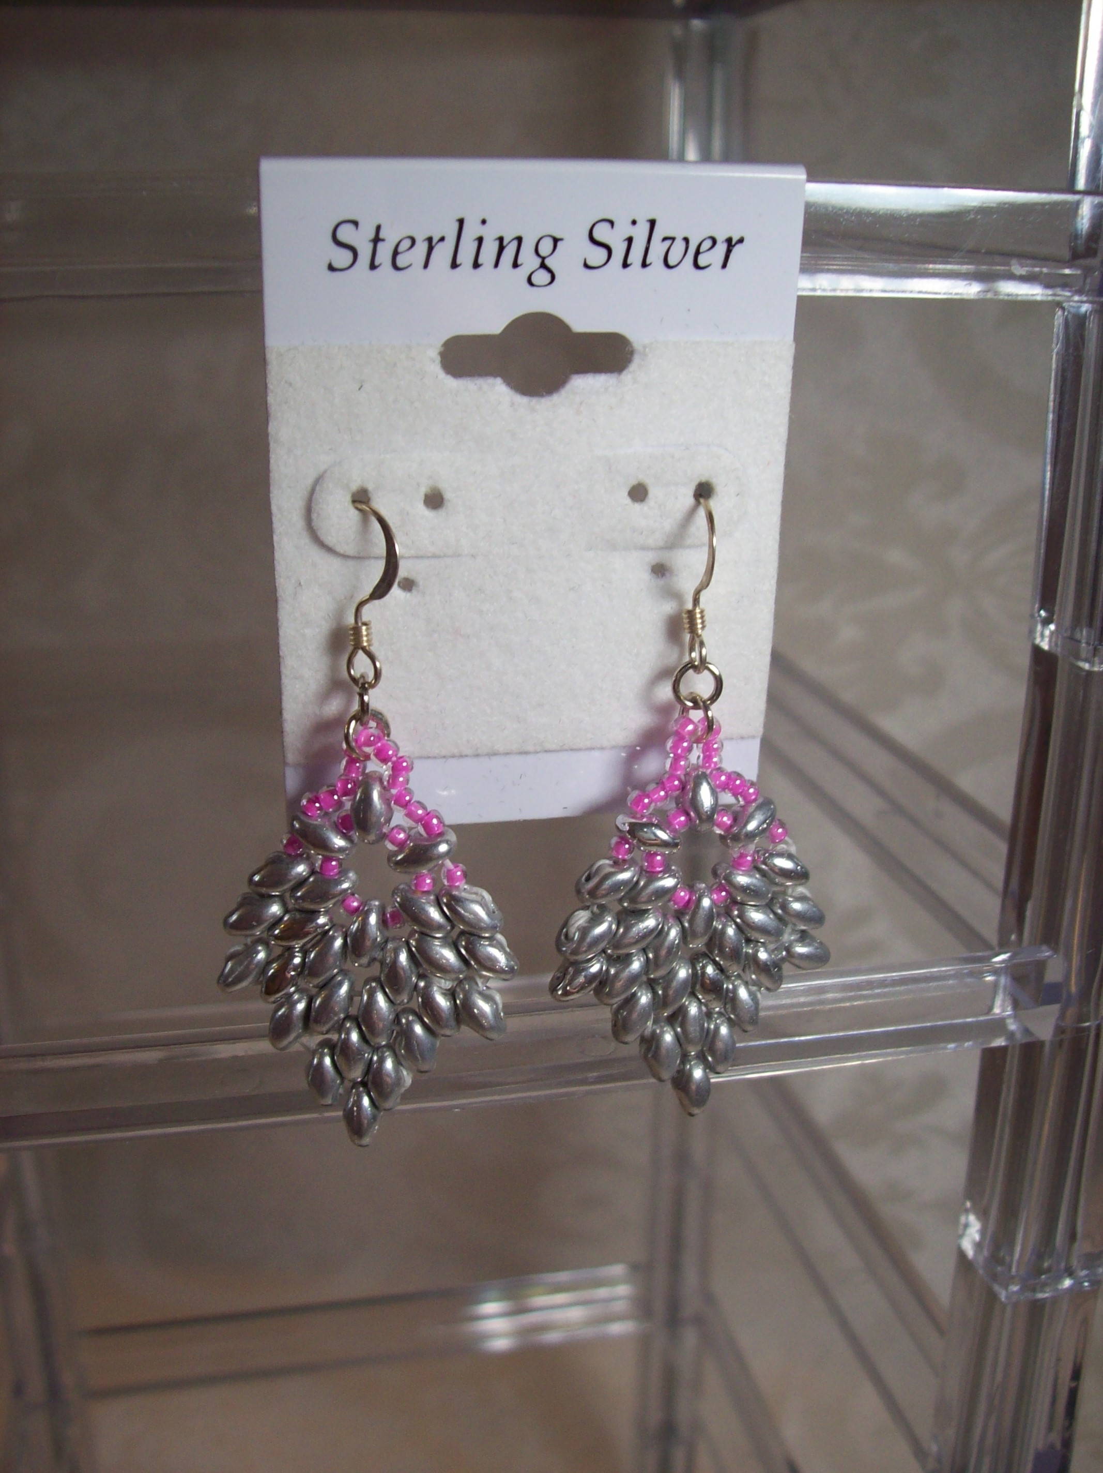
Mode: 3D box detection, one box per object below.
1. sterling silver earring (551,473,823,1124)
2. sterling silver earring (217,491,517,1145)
[{"bbox_3d":[0.011,0.007,0.121,0.023,0.053,0.009,-4,21,-12],"label":"sterling silver earring"},{"bbox_3d":[-0.014,0.008,0.115,0.023,0.052,0.009,4,21,7],"label":"sterling silver earring"}]

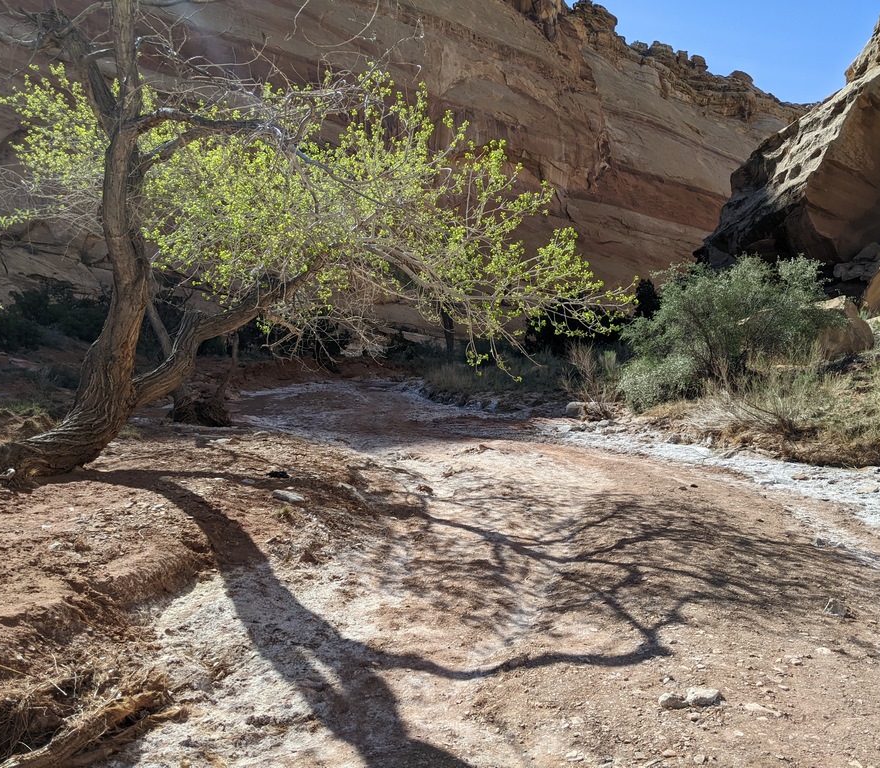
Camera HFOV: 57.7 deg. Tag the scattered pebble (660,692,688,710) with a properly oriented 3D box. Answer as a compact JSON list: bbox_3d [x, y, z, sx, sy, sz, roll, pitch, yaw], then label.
[{"bbox_3d":[1.082,1.471,3.700,0.125,0.060,0.095,0,3,0],"label":"scattered pebble"}]

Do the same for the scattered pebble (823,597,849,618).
[{"bbox_3d":[2.355,1.329,4.750,0.140,0.100,0.120,0,3,0],"label":"scattered pebble"}]

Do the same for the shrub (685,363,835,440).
[{"bbox_3d":[5.009,0.292,12.600,2.050,1.100,1.550,0,3,0],"label":"shrub"}]

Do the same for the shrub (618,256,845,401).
[{"bbox_3d":[5.537,-1.045,15.600,3.900,2.700,3.300,0,3,0],"label":"shrub"}]

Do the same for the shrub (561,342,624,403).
[{"bbox_3d":[3.303,-0.249,17.300,1.300,1.250,1.100,0,3,0],"label":"shrub"}]

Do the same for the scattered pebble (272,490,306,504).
[{"bbox_3d":[-1.338,1.009,7.100,0.290,0.090,0.190,0,3,0],"label":"scattered pebble"}]

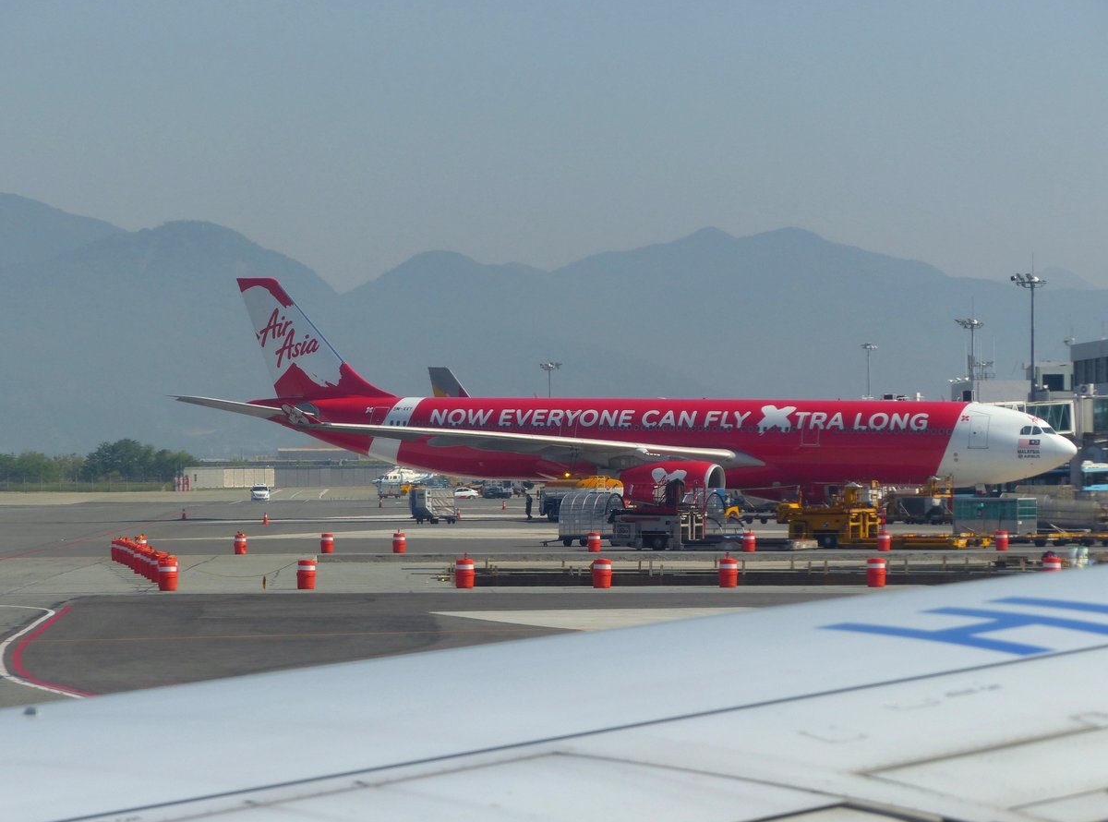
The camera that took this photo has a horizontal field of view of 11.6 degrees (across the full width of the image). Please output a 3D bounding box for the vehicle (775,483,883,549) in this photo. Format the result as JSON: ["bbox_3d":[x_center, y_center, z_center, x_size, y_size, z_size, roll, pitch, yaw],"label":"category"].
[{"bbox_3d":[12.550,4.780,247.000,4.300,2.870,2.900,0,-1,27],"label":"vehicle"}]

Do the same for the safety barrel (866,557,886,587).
[{"bbox_3d":[9.310,4.660,157.000,0.540,0.835,0.540,0,-1,0],"label":"safety barrel"}]

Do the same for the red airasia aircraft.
[{"bbox_3d":[5.830,-1.050,369.600,63.700,16.900,60.300,0,-1,27],"label":"red airasia aircraft"}]

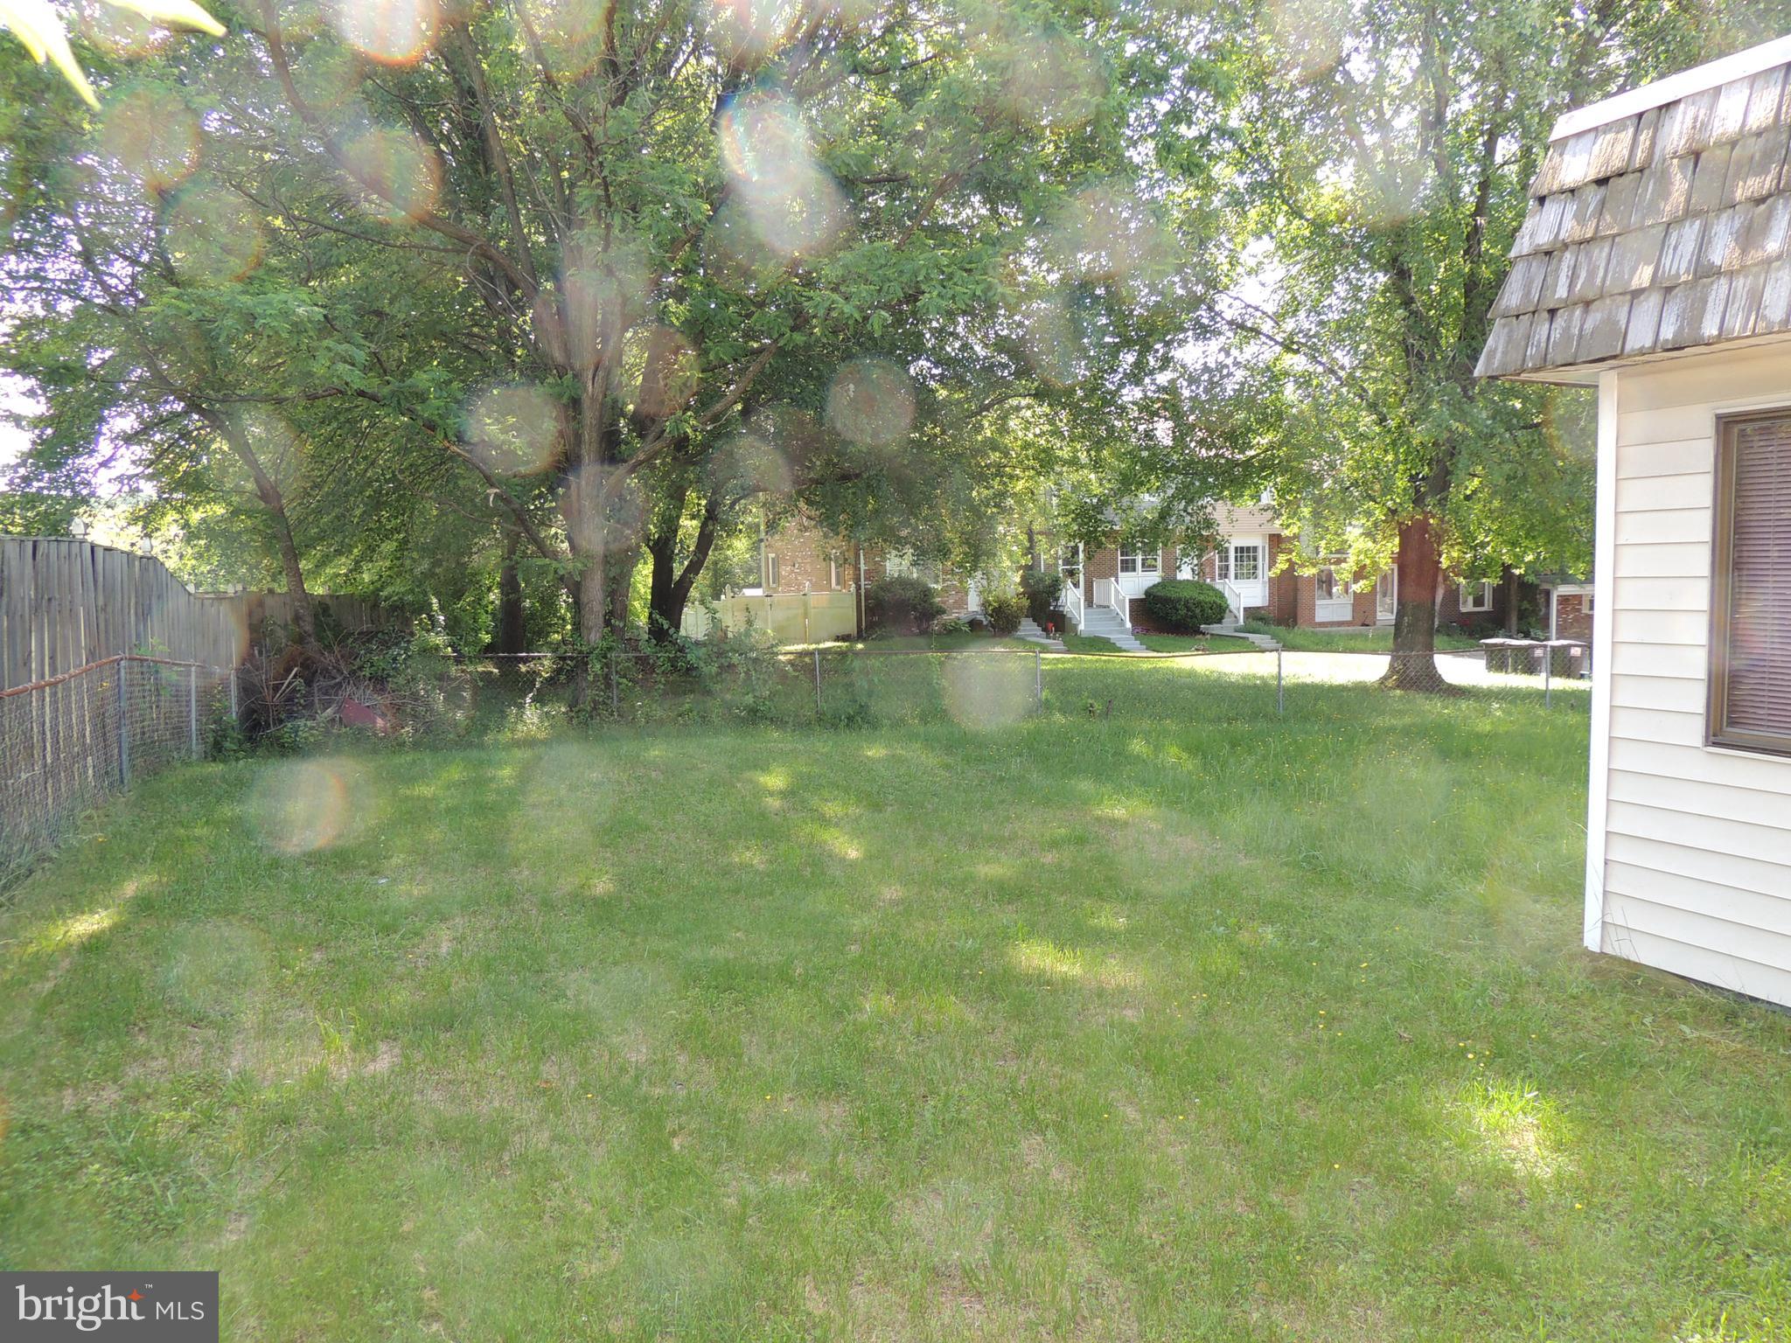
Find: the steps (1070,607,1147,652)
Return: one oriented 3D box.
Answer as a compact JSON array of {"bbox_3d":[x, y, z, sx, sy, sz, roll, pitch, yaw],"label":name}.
[{"bbox_3d":[6.465,-1.257,38.227,1.900,1.320,2.300,-3,5,-24],"label":"steps"}]

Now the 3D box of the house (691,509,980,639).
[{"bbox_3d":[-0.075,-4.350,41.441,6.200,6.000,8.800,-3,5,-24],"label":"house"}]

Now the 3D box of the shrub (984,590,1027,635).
[{"bbox_3d":[3.242,-1.714,36.657,1.202,1.295,1.150,-1,5,0],"label":"shrub"}]

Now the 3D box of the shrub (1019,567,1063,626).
[{"bbox_3d":[4.468,-2.288,37.949,1.327,1.760,1.250,-1,5,0],"label":"shrub"}]

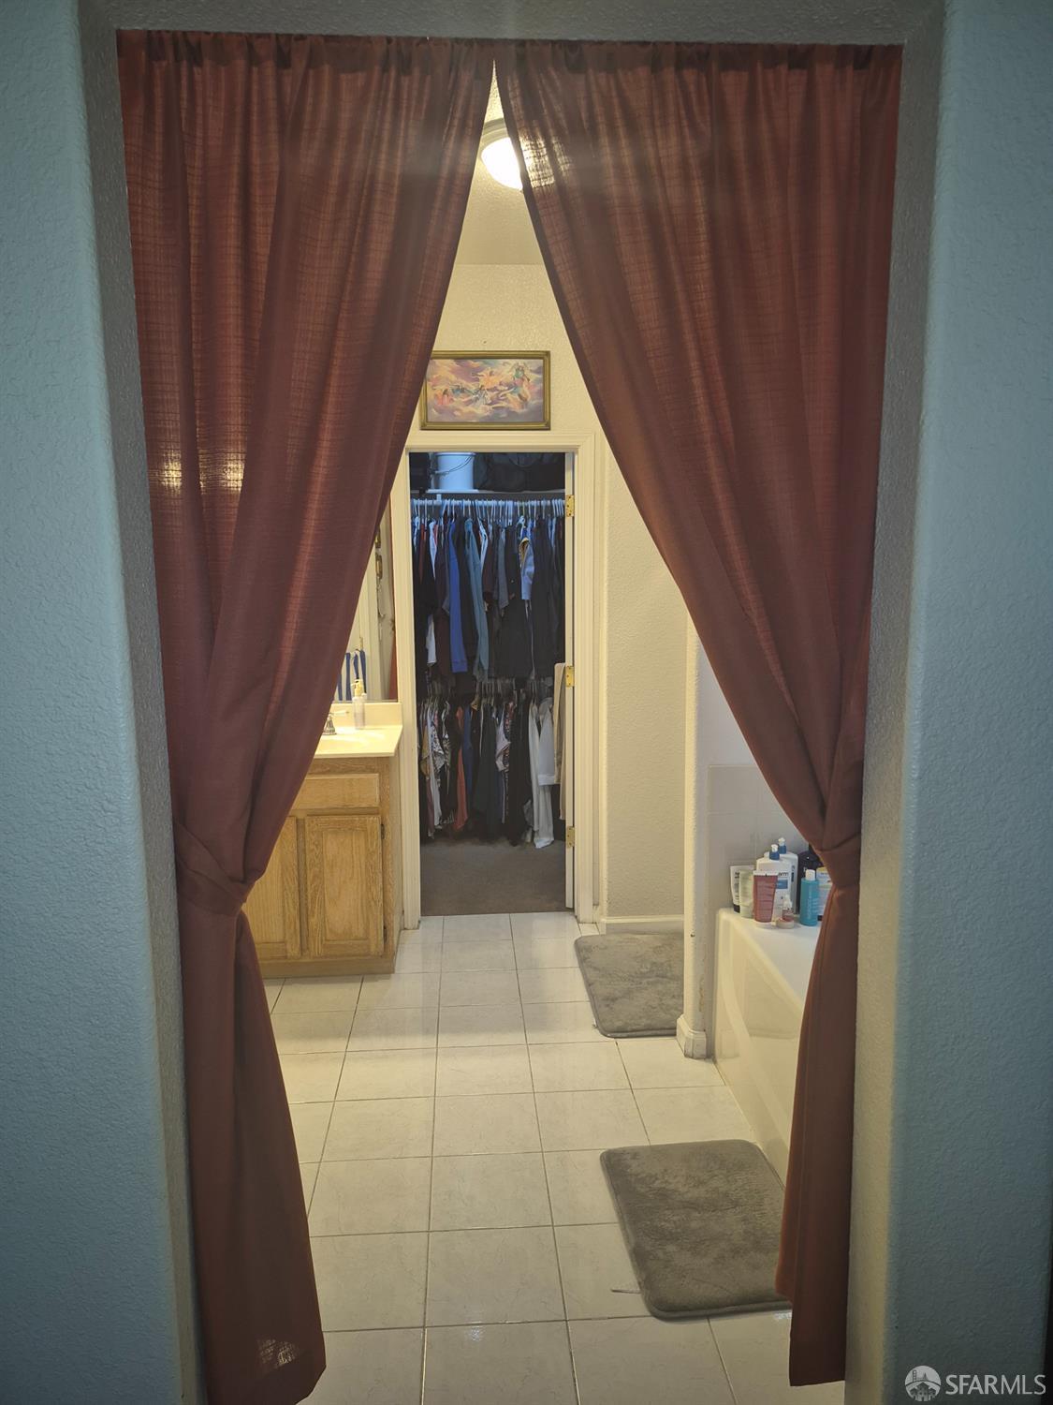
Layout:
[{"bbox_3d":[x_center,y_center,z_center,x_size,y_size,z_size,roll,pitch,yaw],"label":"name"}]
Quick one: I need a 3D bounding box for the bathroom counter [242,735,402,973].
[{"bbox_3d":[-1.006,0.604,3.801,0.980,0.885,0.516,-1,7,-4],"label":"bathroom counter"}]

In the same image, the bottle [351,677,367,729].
[{"bbox_3d":[-0.708,0.004,3.940,0.058,0.207,0.056,-1,7,0],"label":"bottle"}]

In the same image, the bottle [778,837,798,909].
[{"bbox_3d":[0.790,0.531,2.881,0.094,0.230,0.060,1,7,10],"label":"bottle"}]

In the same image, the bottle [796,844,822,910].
[{"bbox_3d":[0.891,0.530,2.899,0.080,0.225,0.065,2,8,17],"label":"bottle"}]

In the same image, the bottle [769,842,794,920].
[{"bbox_3d":[0.760,0.539,2.844,0.098,0.224,0.060,1,8,15],"label":"bottle"}]

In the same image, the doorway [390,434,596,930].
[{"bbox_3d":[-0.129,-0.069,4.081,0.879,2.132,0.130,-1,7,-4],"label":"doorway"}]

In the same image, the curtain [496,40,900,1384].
[{"bbox_3d":[0.261,0.125,1.469,0.586,2.141,0.120,-1,7,-4],"label":"curtain"}]

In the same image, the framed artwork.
[{"bbox_3d":[-0.170,-1.291,3.862,0.542,0.313,0.030,-1,7,-4],"label":"framed artwork"}]

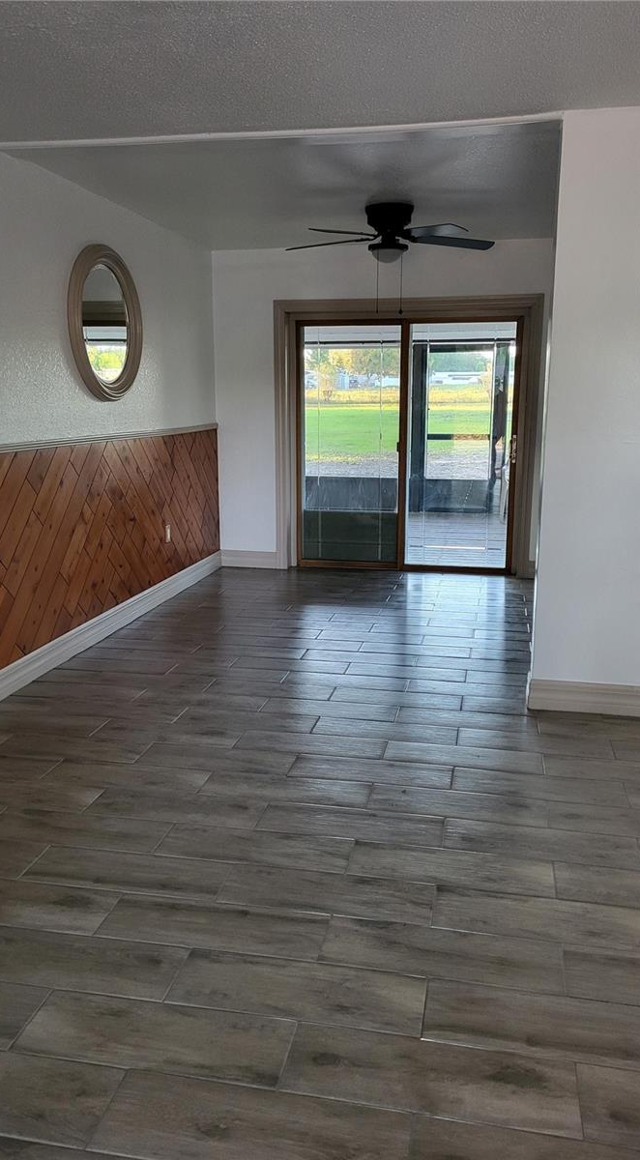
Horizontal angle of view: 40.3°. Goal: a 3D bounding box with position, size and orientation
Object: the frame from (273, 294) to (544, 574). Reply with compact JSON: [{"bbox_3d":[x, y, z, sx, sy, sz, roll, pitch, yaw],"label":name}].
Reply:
[{"bbox_3d":[0.647,-1.078,6.722,2.002,2.095,0.140,3,12,11],"label":"frame"}]

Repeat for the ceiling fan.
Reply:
[{"bbox_3d":[0.404,-2.034,5.141,1.340,0.315,1.320,3,12,11],"label":"ceiling fan"}]

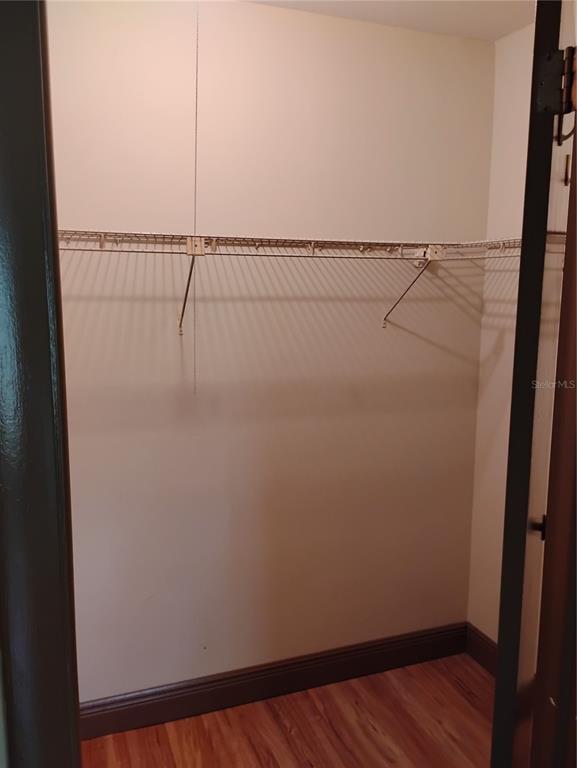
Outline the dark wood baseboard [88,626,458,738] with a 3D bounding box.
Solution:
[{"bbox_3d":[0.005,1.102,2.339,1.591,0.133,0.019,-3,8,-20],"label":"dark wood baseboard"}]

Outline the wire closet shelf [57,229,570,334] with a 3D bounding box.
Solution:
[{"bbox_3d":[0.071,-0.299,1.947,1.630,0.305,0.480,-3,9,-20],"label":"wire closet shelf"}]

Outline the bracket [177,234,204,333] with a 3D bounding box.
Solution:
[{"bbox_3d":[-0.306,-0.286,1.869,0.049,0.284,0.306,-3,8,-20],"label":"bracket"}]

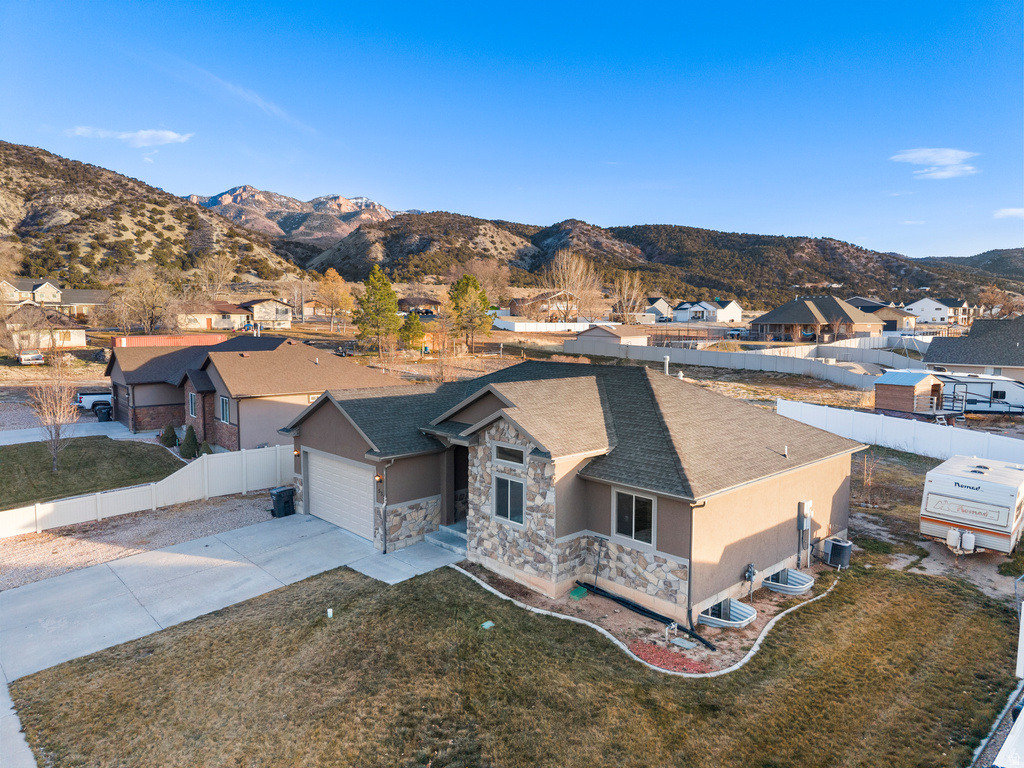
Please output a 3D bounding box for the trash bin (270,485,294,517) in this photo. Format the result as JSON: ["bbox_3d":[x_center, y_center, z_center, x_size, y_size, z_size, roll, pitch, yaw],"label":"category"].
[{"bbox_3d":[-8.596,4.331,26.525,0.800,1.080,0.720,5,7,40],"label":"trash bin"}]

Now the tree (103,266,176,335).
[{"bbox_3d":[-62.594,-14.308,121.450,11.000,11.490,12.000,-5,8,-43],"label":"tree"}]

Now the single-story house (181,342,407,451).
[{"bbox_3d":[-13.100,0.155,43.920,11.500,5.700,8.300,-4,7,-38],"label":"single-story house"}]

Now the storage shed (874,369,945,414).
[{"bbox_3d":[28.579,0.550,51.119,3.400,2.650,3.100,-3,6,-30],"label":"storage shed"}]

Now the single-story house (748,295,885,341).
[{"bbox_3d":[55.199,-11.811,127.959,14.000,7.904,18.000,-4,7,-43],"label":"single-story house"}]

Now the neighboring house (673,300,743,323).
[{"bbox_3d":[53.150,-19.597,191.684,12.400,5.915,13.000,-4,7,-43],"label":"neighboring house"}]

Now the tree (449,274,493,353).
[{"bbox_3d":[-5.250,-9.323,94.502,5.900,10.400,5.900,0,5,0],"label":"tree"}]

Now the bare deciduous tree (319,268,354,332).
[{"bbox_3d":[-33.071,-15.675,133.468,6.800,11.958,6.800,-1,5,-14],"label":"bare deciduous tree"}]

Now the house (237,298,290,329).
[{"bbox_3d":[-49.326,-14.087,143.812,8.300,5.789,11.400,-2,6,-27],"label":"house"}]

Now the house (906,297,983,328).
[{"bbox_3d":[133.281,-22.454,220.385,24.000,7.700,14.000,-4,7,-37],"label":"house"}]

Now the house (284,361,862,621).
[{"bbox_3d":[1.667,2.281,25.586,13.600,5.900,16.200,-4,7,-43],"label":"house"}]

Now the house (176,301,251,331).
[{"bbox_3d":[-57.964,-13.211,139.089,14.200,5.298,9.400,-1,5,-19],"label":"house"}]

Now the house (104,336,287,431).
[{"bbox_3d":[-19.674,-0.343,48.633,12.500,5.700,11.700,-4,7,-38],"label":"house"}]

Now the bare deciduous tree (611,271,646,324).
[{"bbox_3d":[28.024,-20.918,171.386,8.000,12.820,8.000,0,5,0],"label":"bare deciduous tree"}]

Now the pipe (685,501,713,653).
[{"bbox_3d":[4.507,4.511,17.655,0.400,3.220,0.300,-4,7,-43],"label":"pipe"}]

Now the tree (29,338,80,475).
[{"bbox_3d":[-21.665,1.156,33.428,2.100,6.114,2.100,-3,6,-33],"label":"tree"}]

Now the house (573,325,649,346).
[{"bbox_3d":[15.026,-6.598,105.121,6.200,3.900,8.600,-4,7,-39],"label":"house"}]

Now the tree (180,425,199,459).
[{"bbox_3d":[-16.541,2.901,36.384,0.970,1.630,0.970,-5,8,-43],"label":"tree"}]

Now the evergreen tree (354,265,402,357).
[{"bbox_3d":[-16.260,-8.989,87.457,6.100,11.340,6.100,0,5,0],"label":"evergreen tree"}]

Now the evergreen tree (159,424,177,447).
[{"bbox_3d":[-19.403,2.913,39.943,0.970,1.277,0.970,-2,6,-26],"label":"evergreen tree"}]

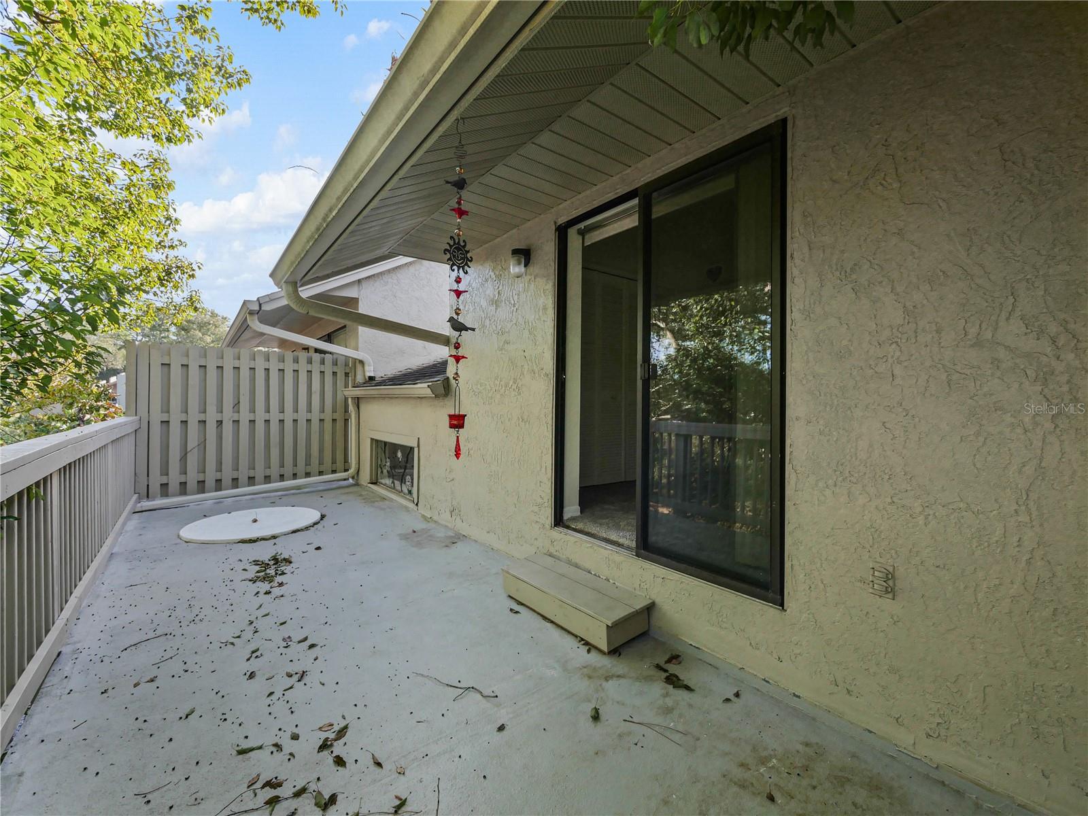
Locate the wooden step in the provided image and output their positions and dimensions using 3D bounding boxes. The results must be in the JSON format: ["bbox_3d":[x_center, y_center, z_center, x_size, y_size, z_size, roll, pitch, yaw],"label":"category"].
[{"bbox_3d":[0.165,1.097,2.546,0.375,0.160,0.920,0,1,-39],"label":"wooden step"}]

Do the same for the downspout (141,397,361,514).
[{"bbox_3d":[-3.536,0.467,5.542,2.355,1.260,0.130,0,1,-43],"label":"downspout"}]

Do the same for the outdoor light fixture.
[{"bbox_3d":[-0.170,-1.025,3.144,0.130,0.207,0.102,0,1,-39],"label":"outdoor light fixture"}]

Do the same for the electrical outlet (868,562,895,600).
[{"bbox_3d":[1.200,0.611,1.560,0.020,0.114,0.071,0,1,-39],"label":"electrical outlet"}]

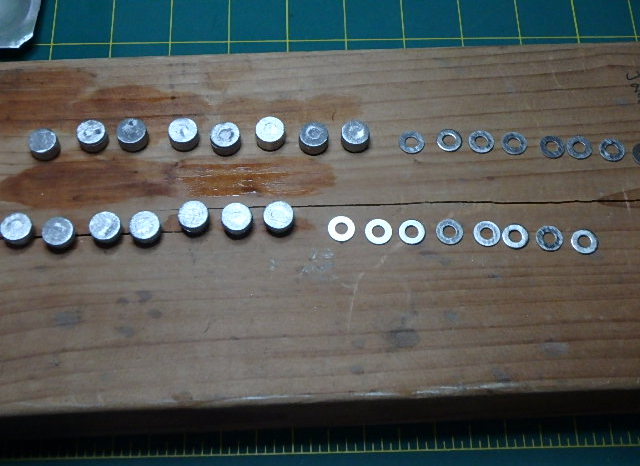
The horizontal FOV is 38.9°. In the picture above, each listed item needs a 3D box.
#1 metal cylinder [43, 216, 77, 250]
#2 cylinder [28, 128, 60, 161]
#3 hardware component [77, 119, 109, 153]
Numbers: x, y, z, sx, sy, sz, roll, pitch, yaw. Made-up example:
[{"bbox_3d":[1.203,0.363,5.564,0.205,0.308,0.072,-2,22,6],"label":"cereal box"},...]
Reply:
[{"bbox_3d":[-0.089,0.001,0.311,0.010,0.006,0.010,-1,66,-1],"label":"metal cylinder"},{"bbox_3d":[-0.099,-0.032,0.325,0.010,0.006,0.010,-1,66,-1],"label":"cylinder"},{"bbox_3d":[-0.082,-0.035,0.327,0.010,0.006,0.010,-1,66,-1],"label":"hardware component"}]

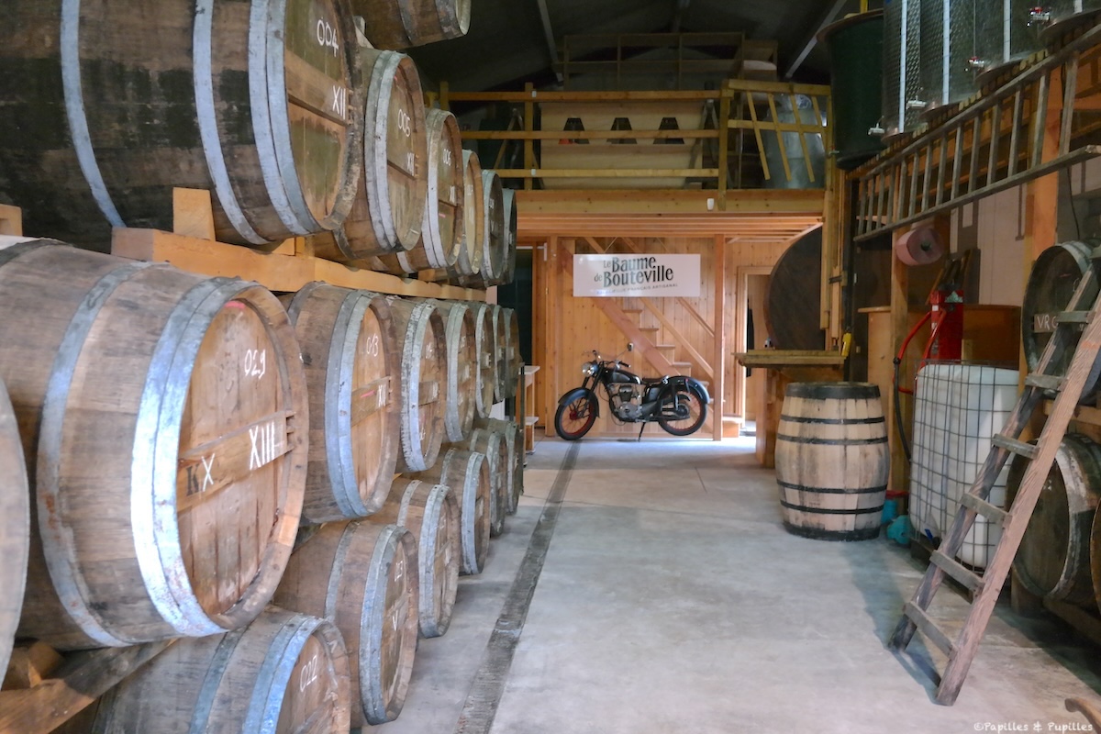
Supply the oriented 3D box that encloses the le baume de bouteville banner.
[{"bbox_3d":[1.046,-1.100,11.050,1.530,0.510,0.030,0,3,3],"label":"le baume de bouteville banner"}]

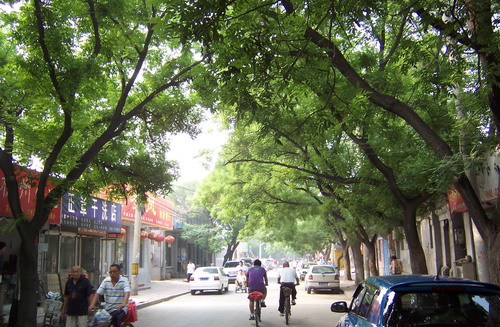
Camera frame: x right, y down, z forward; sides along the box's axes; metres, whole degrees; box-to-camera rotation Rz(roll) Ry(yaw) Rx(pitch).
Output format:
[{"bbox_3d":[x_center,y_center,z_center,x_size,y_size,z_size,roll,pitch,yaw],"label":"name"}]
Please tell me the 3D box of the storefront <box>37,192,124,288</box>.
[{"bbox_3d":[-7.907,3.962,22.598,1.200,4.500,7.090,-3,-12,10],"label":"storefront"}]

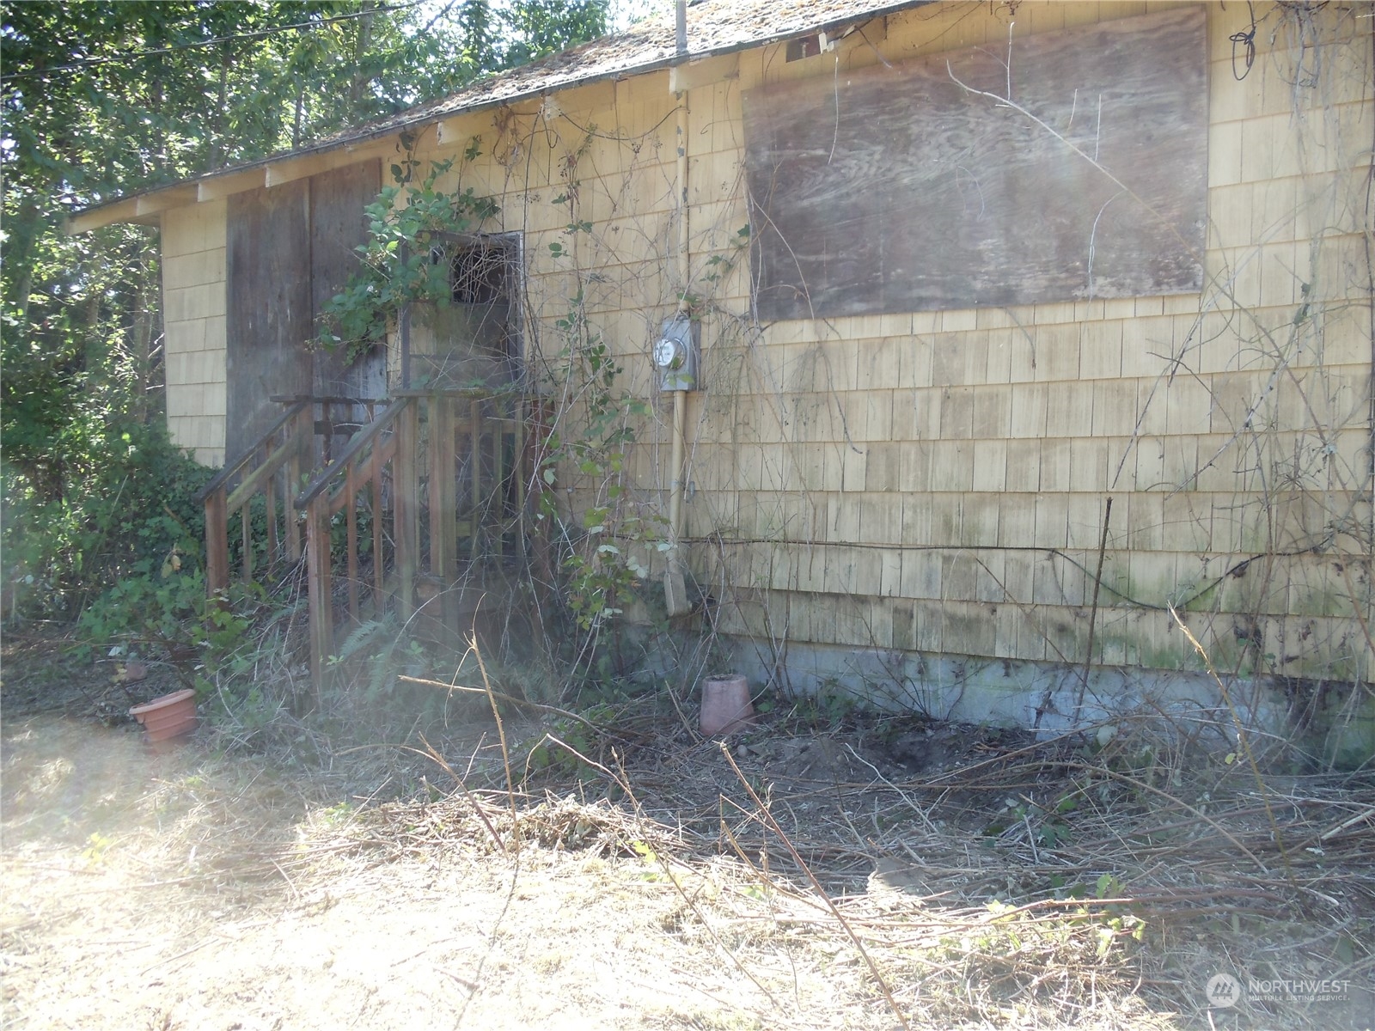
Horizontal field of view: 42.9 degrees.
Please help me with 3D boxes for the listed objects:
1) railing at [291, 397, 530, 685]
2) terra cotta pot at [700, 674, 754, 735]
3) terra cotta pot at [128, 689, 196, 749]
[{"bbox_3d":[-1.504,0.134,10.152,0.130,1.724,1.816,1,2,44],"label":"railing"},{"bbox_3d":[0.196,0.965,8.899,0.276,0.263,0.276,-2,0,0],"label":"terra cotta pot"},{"bbox_3d":[-2.514,1.009,8.465,0.333,0.240,0.333,-11,2,0],"label":"terra cotta pot"}]

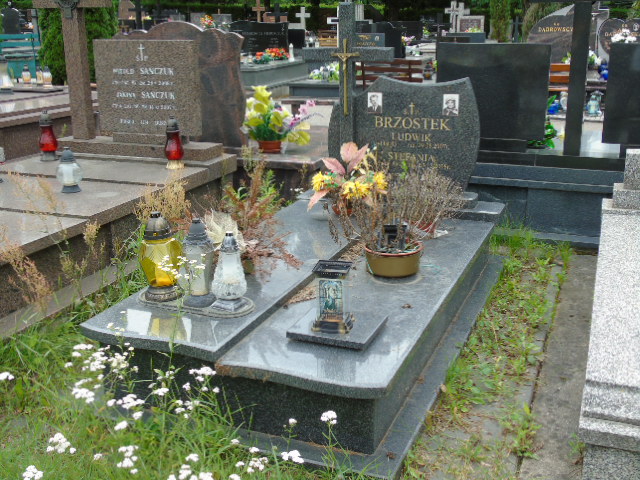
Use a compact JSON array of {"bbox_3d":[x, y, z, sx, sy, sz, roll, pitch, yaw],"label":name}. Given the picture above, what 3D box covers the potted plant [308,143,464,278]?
[{"bbox_3d":[0.307,-0.171,3.380,0.651,0.499,0.500,6,19,22],"label":"potted plant"}]

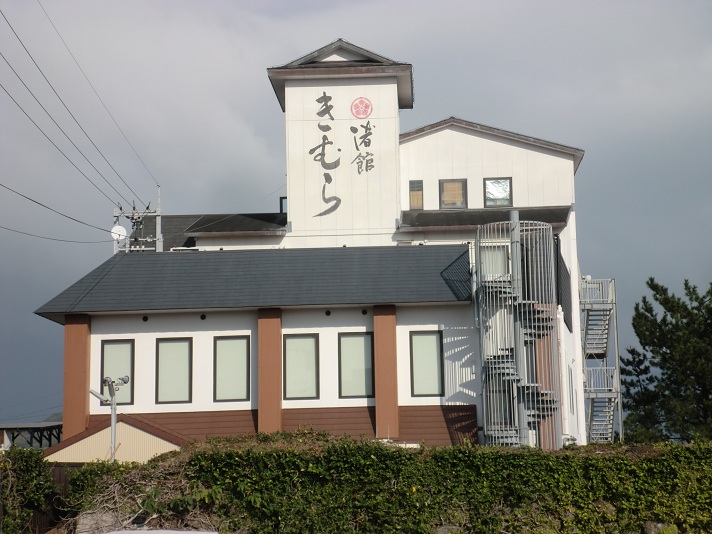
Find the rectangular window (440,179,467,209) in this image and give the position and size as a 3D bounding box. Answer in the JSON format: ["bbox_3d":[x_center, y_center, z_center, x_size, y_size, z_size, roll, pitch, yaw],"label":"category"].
[{"bbox_3d":[3.116,-2.319,48.028,0.906,1.011,0.100,-2,-12,3],"label":"rectangular window"}]

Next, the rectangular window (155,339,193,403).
[{"bbox_3d":[-6.392,3.646,52.808,1.313,2.338,0.140,-2,-10,2],"label":"rectangular window"}]

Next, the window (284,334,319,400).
[{"bbox_3d":[-1.909,3.497,52.621,1.265,2.338,0.140,-2,-10,2],"label":"window"}]

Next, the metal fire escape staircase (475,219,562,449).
[{"bbox_3d":[5.425,2.176,50.323,2.650,8.027,2.650,-2,-10,2],"label":"metal fire escape staircase"}]

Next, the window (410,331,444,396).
[{"bbox_3d":[2.481,3.375,52.434,1.185,2.339,0.140,-2,-10,2],"label":"window"}]

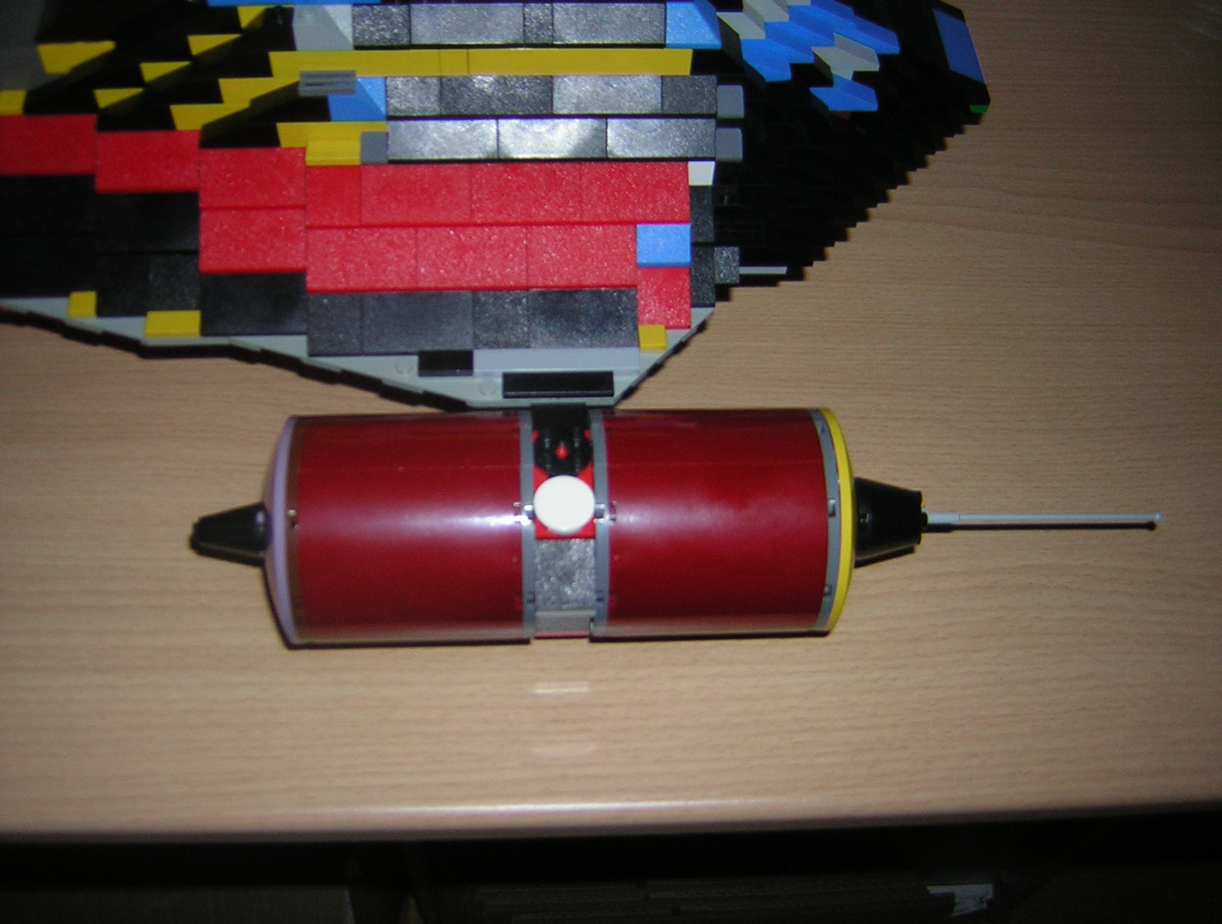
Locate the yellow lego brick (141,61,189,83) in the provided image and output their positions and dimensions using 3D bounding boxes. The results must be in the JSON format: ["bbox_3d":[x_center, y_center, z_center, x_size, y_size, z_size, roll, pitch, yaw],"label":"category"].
[{"bbox_3d":[-0.128,-0.115,0.372,0.016,0.010,0.008,-1,58,-3],"label":"yellow lego brick"}]

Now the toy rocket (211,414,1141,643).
[{"bbox_3d":[0.020,0.018,0.367,0.278,0.066,0.065,0,58,-2],"label":"toy rocket"}]

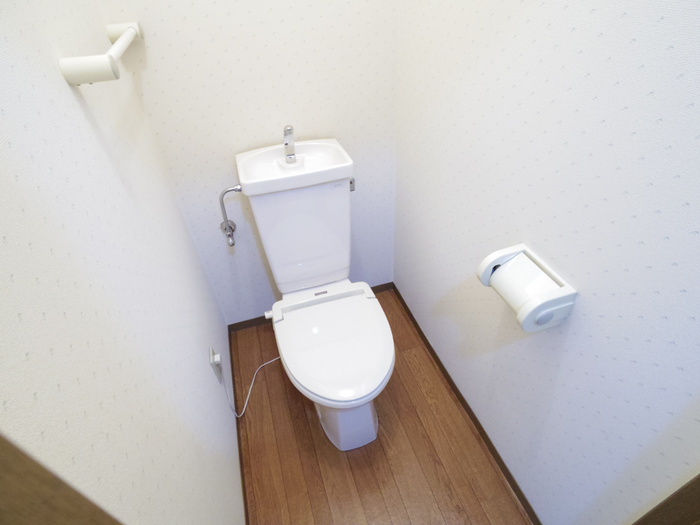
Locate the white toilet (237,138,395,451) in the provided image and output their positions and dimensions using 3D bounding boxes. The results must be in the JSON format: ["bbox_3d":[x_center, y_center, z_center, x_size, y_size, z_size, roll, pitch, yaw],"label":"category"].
[{"bbox_3d":[-0.085,0.139,1.226,0.359,0.822,0.734,-14,40,-11],"label":"white toilet"}]

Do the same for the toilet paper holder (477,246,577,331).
[{"bbox_3d":[0.367,0.055,0.785,0.114,0.092,0.165,-14,40,-11],"label":"toilet paper holder"}]

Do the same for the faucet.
[{"bbox_3d":[-0.183,-0.365,1.135,0.030,0.125,0.080,-14,40,-11],"label":"faucet"}]

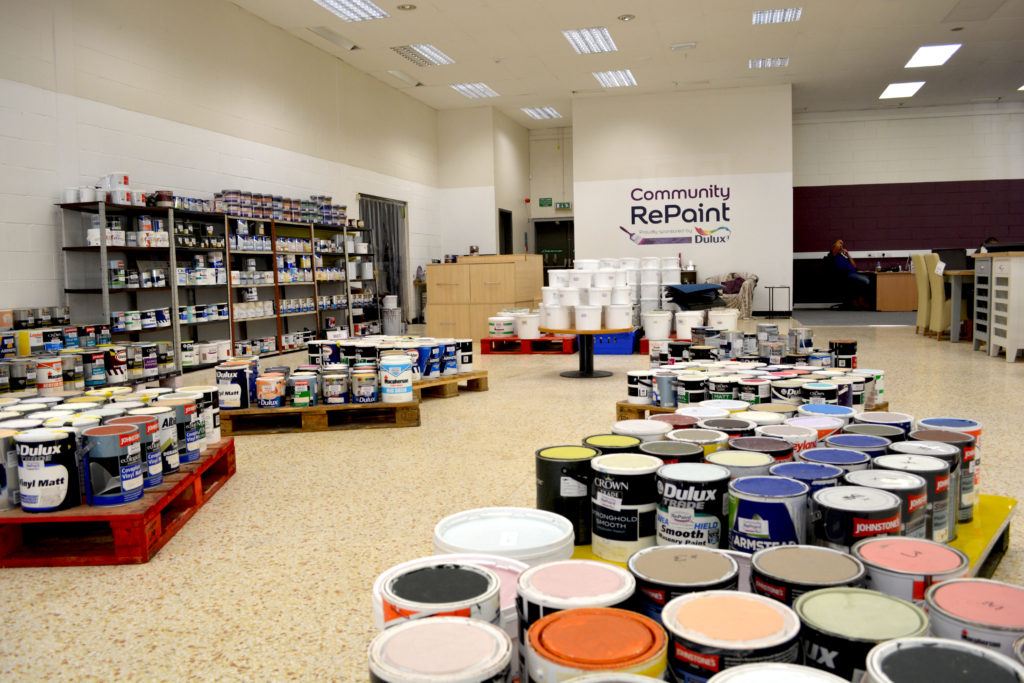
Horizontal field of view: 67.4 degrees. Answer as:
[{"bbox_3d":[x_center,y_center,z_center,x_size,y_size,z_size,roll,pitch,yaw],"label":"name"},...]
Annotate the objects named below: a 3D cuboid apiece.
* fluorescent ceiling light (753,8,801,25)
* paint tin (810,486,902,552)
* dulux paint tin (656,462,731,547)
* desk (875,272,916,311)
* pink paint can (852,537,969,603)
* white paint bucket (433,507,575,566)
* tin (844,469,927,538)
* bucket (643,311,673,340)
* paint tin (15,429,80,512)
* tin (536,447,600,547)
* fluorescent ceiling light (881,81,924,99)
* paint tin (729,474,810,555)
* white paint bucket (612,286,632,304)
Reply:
[{"bbox_3d":[3.396,-4.195,9.840,0.600,0.080,0.600,1,6,16],"label":"fluorescent ceiling light"},{"bbox_3d":[0.793,0.474,1.771,0.184,0.230,0.184,-1,5,0],"label":"paint tin"},{"bbox_3d":[0.474,0.456,2.003,0.184,0.230,0.184,-1,5,0],"label":"dulux paint tin"},{"bbox_3d":[7.687,-0.985,15.246,0.950,0.740,0.850,1,6,16],"label":"desk"},{"bbox_3d":[0.699,0.482,1.359,0.183,0.215,0.183,0,5,3],"label":"pink paint can"},{"bbox_3d":[-0.016,0.552,1.714,0.309,0.285,0.309,-1,5,-1],"label":"white paint bucket"},{"bbox_3d":[0.903,0.444,1.867,0.179,0.220,0.179,0,5,0],"label":"tin"},{"bbox_3d":[1.541,-0.165,8.178,0.318,0.287,0.318,0,6,11],"label":"bucket"},{"bbox_3d":[-1.527,0.425,2.529,0.175,0.228,0.175,-2,6,-20],"label":"paint tin"},{"bbox_3d":[0.160,0.426,2.146,0.185,0.233,0.185,0,6,7],"label":"tin"},{"bbox_3d":[7.082,-4.593,13.957,0.600,0.080,1.200,1,6,16],"label":"fluorescent ceiling light"},{"bbox_3d":[0.606,0.455,1.824,0.179,0.226,0.179,1,6,21],"label":"paint tin"},{"bbox_3d":[0.969,-0.403,6.800,0.198,0.158,0.198,0,5,8],"label":"white paint bucket"}]

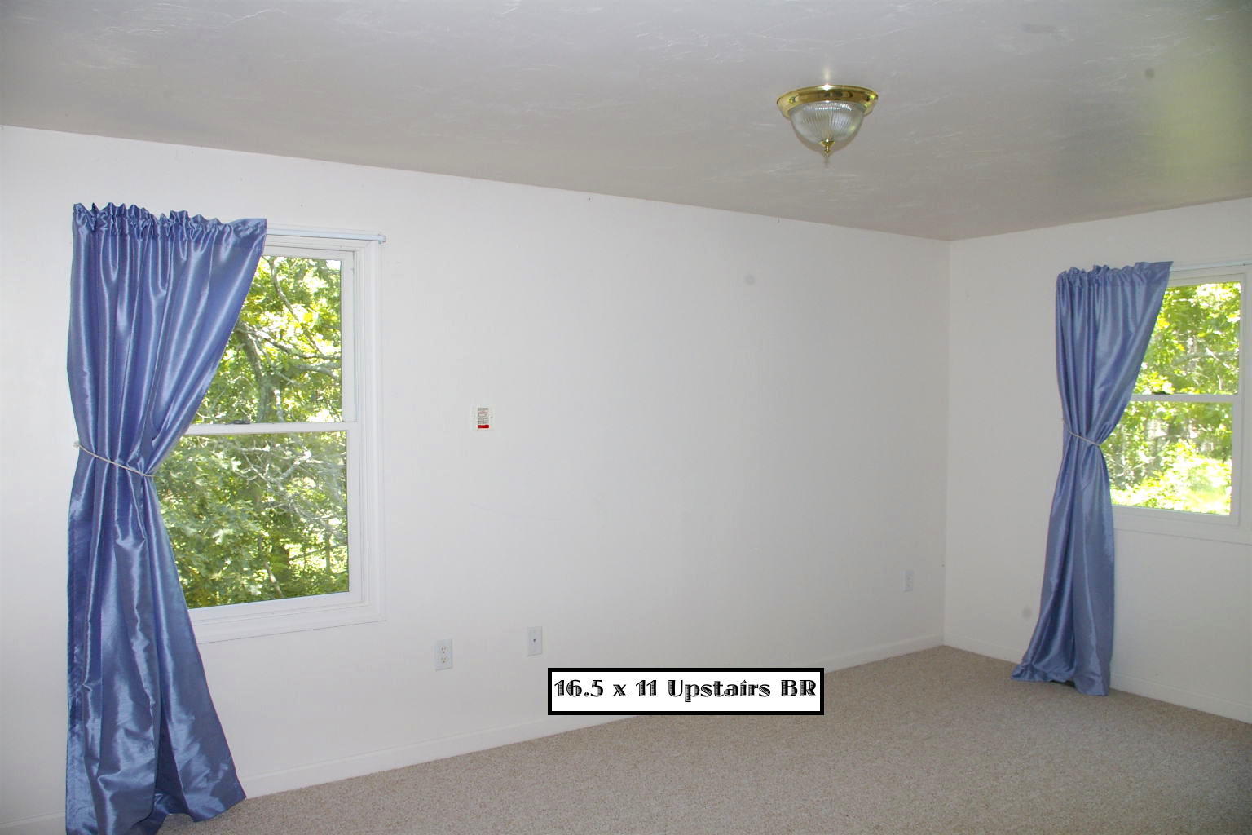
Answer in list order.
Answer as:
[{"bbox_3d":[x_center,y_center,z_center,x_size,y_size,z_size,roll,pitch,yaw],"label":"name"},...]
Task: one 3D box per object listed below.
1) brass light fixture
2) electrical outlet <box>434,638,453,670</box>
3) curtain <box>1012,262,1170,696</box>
[{"bbox_3d":[0.568,-0.819,2.628,0.284,0.165,0.284,0,2,0],"label":"brass light fixture"},{"bbox_3d":[-0.713,0.928,3.676,0.071,0.116,0.009,-1,2,-33],"label":"electrical outlet"},{"bbox_3d":[2.243,0.311,4.447,0.220,2.030,0.670,-1,2,-33],"label":"curtain"}]

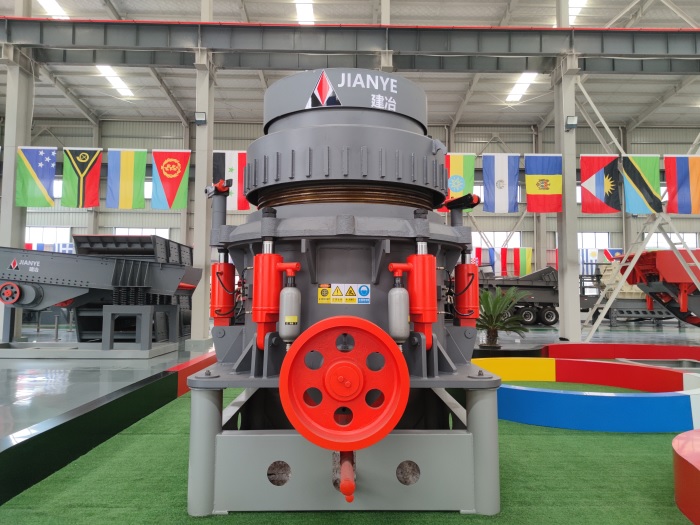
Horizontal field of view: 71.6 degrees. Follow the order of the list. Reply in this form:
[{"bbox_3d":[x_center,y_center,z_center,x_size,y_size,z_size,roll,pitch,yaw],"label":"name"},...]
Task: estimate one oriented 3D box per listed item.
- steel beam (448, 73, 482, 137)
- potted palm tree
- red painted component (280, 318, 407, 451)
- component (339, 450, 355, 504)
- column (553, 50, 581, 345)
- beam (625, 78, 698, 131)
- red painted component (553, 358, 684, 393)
[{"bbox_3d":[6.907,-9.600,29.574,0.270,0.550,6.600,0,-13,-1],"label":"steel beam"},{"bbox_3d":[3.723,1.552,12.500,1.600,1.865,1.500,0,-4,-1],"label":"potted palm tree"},{"bbox_3d":[-0.039,0.848,3.510,0.909,0.918,0.280,0,-4,-1],"label":"red painted component"},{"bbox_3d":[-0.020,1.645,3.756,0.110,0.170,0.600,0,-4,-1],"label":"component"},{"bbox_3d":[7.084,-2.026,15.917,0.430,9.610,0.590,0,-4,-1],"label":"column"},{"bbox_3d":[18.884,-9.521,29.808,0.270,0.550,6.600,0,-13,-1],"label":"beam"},{"bbox_3d":[4.786,2.065,8.780,0.380,0.430,2.150,4,-5,-40],"label":"red painted component"}]

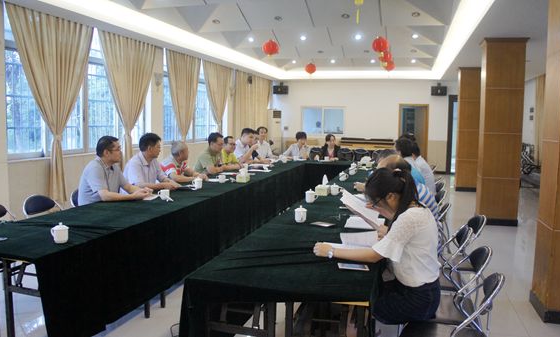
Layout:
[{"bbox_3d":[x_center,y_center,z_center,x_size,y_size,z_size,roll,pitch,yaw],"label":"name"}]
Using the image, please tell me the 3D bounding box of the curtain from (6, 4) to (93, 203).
[{"bbox_3d":[-2.850,-0.740,5.542,0.160,2.380,1.360,2,6,17],"label":"curtain"}]

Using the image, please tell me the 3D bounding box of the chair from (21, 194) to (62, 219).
[{"bbox_3d":[-2.167,0.658,4.224,0.480,0.790,0.450,2,6,17],"label":"chair"}]

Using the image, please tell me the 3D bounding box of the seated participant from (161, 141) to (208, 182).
[{"bbox_3d":[-1.407,0.261,5.832,0.750,1.260,0.540,2,6,17],"label":"seated participant"}]

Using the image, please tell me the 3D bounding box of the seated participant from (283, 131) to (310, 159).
[{"bbox_3d":[0.403,-0.123,9.370,0.580,1.320,0.700,1,6,8],"label":"seated participant"}]

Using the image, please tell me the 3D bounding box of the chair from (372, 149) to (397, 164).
[{"bbox_3d":[2.702,-0.090,11.250,0.460,0.800,0.500,2,6,17],"label":"chair"}]

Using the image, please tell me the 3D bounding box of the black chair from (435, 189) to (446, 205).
[{"bbox_3d":[1.499,0.606,4.488,0.500,0.790,0.460,2,6,13],"label":"black chair"}]

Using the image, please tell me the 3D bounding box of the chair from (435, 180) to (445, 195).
[{"bbox_3d":[1.685,0.548,5.056,0.500,0.790,0.460,2,6,13],"label":"chair"}]

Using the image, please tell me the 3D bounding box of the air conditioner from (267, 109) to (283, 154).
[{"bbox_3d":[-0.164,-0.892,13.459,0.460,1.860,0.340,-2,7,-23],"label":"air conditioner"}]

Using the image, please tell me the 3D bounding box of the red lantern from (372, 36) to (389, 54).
[{"bbox_3d":[1.864,-2.275,7.933,0.300,0.320,0.300,2,6,17],"label":"red lantern"}]

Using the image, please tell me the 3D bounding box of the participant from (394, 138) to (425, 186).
[{"bbox_3d":[1.270,0.334,4.531,0.750,1.320,0.480,2,6,17],"label":"participant"}]

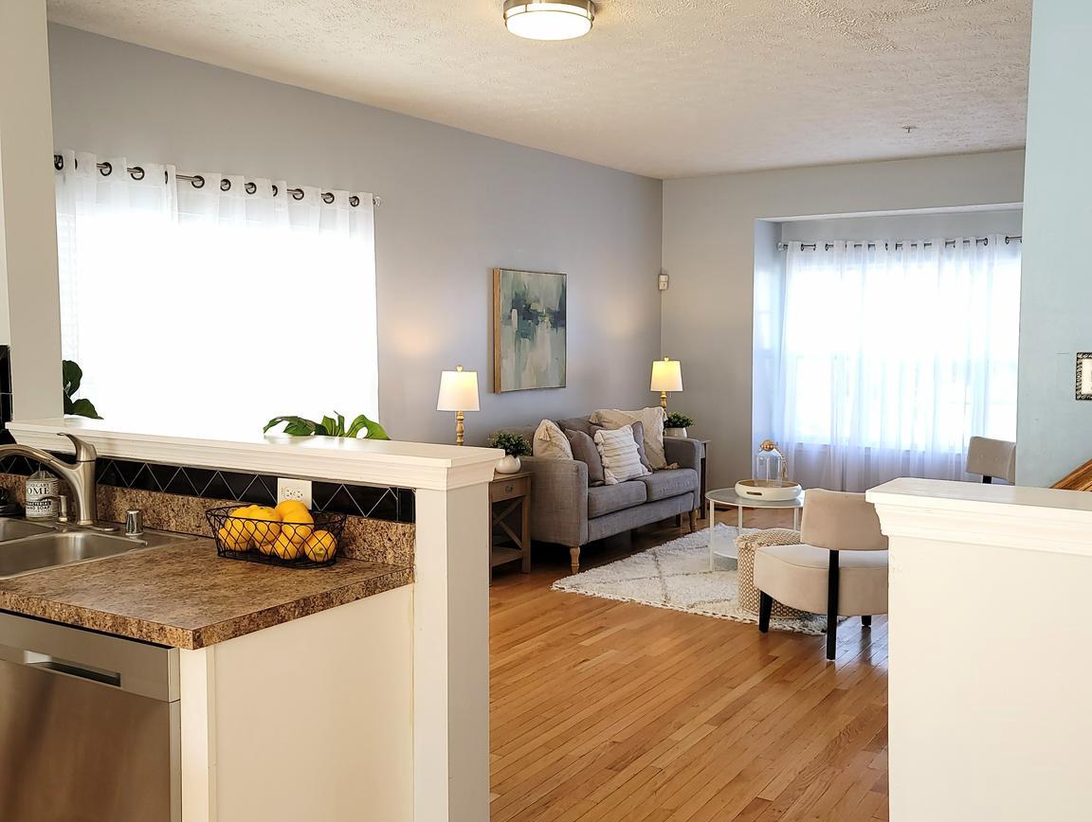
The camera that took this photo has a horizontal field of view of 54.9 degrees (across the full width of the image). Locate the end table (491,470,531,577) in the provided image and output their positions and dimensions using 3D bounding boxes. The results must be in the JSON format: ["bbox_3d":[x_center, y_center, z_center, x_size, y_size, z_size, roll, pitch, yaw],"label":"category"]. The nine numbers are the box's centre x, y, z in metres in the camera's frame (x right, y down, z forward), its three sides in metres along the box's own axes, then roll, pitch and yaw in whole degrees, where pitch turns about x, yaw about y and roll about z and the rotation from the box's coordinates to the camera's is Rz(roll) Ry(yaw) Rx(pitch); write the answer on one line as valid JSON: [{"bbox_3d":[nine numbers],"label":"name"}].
[{"bbox_3d":[-0.391,0.691,6.388,0.480,0.620,0.480,3,5,33],"label":"end table"}]

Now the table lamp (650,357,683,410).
[{"bbox_3d":[0.943,-0.090,8.233,0.255,0.655,0.255,3,5,33],"label":"table lamp"}]

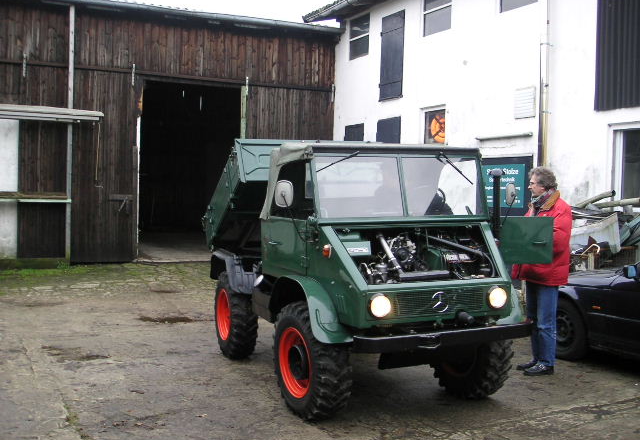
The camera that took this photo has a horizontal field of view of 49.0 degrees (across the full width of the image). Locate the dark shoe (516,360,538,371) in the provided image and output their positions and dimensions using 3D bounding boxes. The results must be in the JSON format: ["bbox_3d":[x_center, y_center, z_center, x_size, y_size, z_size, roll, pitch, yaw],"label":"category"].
[{"bbox_3d":[1.905,1.302,6.300,0.285,0.105,0.105,2,2,5],"label":"dark shoe"}]

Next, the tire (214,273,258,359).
[{"bbox_3d":[-0.838,0.938,6.960,0.255,0.845,0.845,-1,2,-21],"label":"tire"}]

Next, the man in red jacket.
[{"bbox_3d":[1.955,0.446,6.200,0.460,1.810,0.530,1,2,-10],"label":"man in red jacket"}]

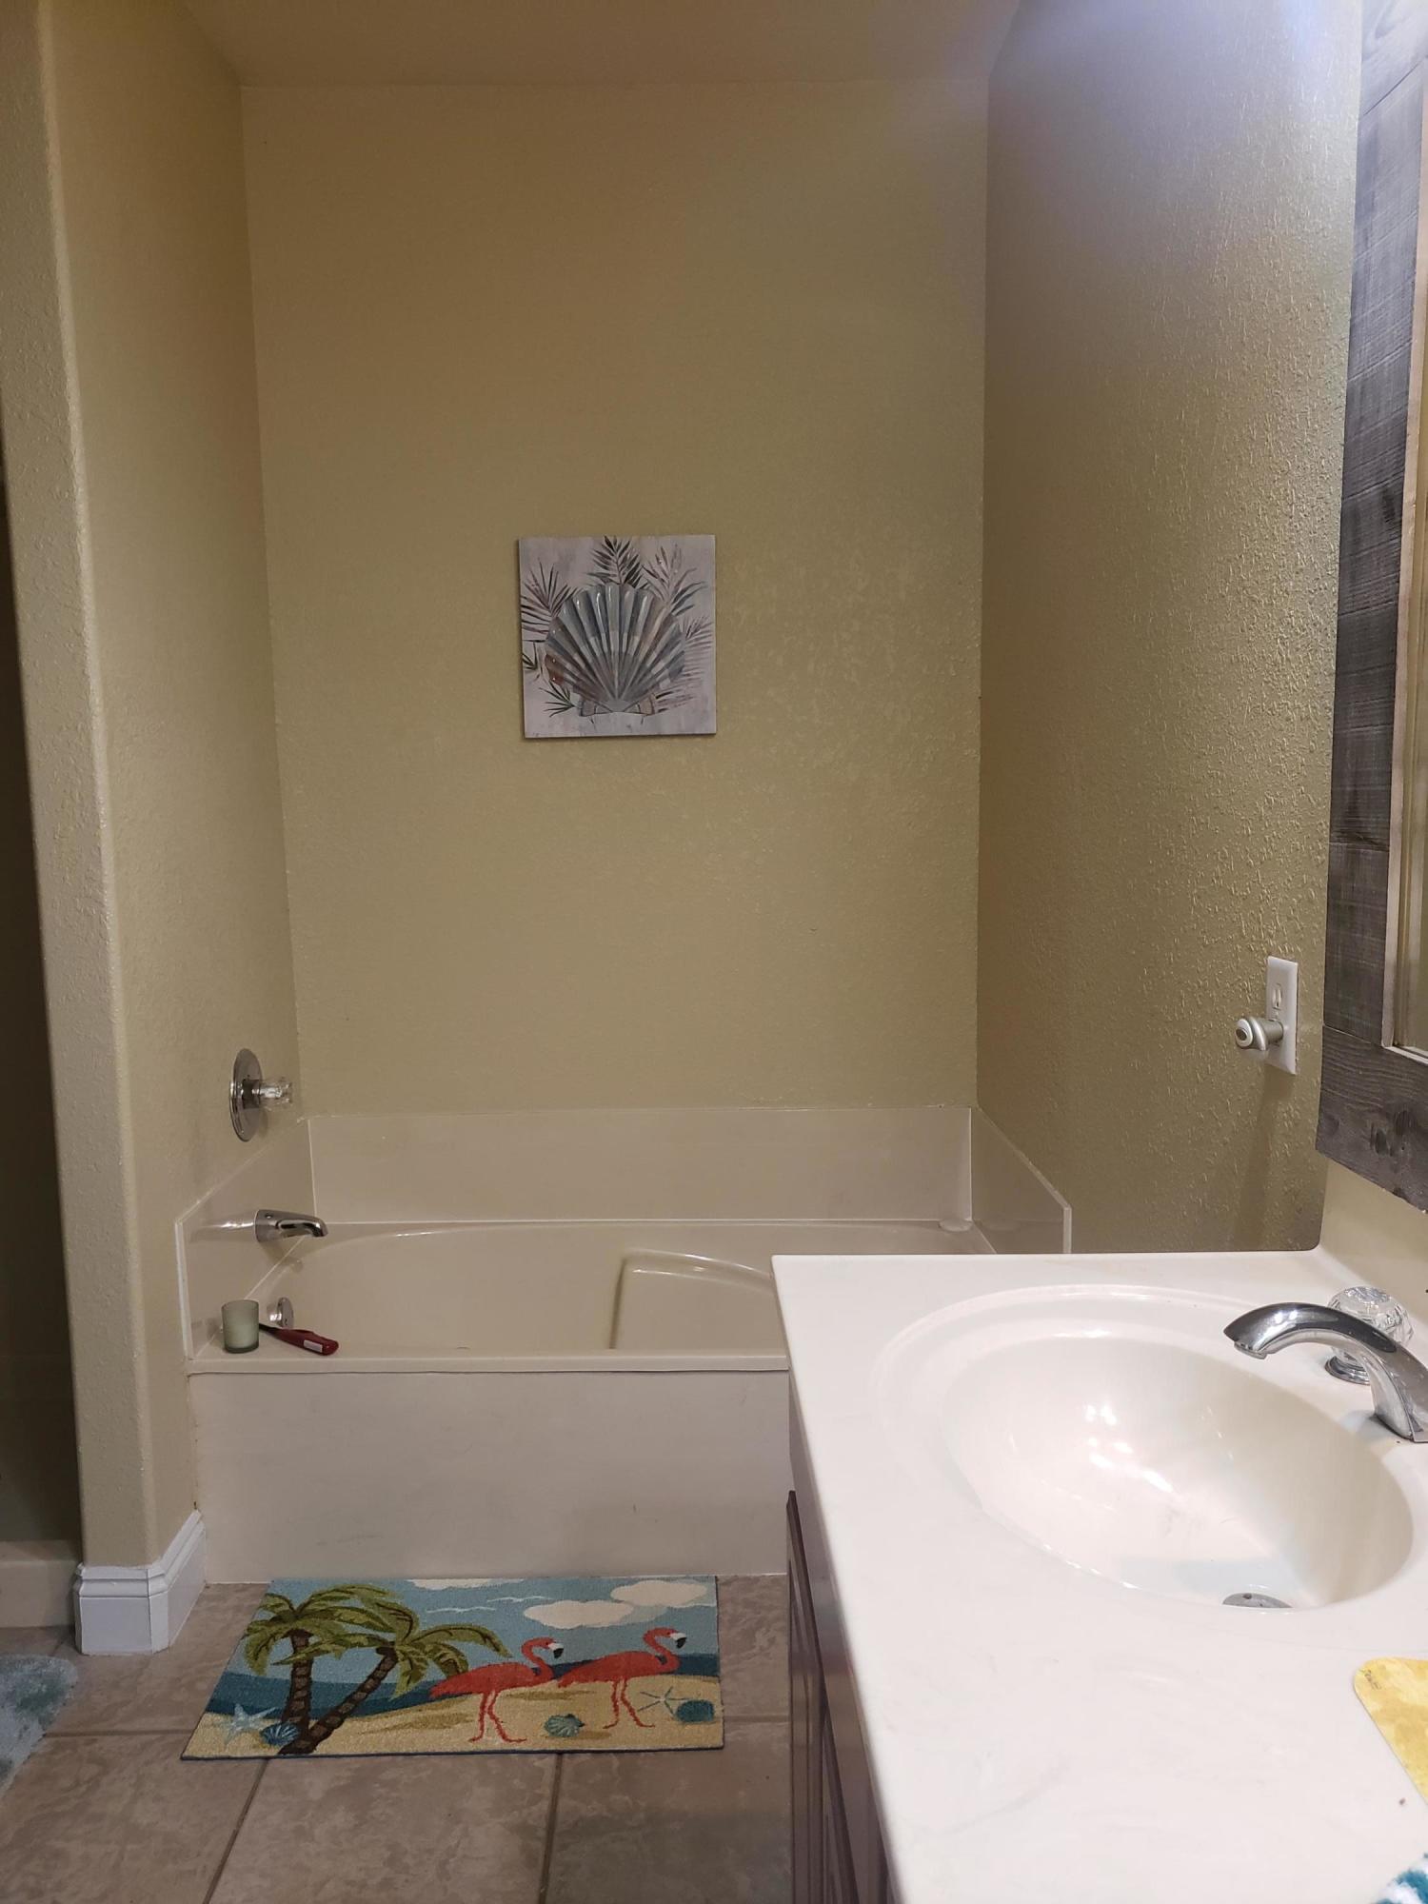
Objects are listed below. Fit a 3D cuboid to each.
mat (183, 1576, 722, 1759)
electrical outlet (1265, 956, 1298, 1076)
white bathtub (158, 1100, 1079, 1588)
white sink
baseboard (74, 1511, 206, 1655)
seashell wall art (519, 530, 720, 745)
[{"bbox_3d":[-0.379,1.111,2.263,0.777,0.011,0.460,-1,6,-1],"label":"mat"},{"bbox_3d":[0.595,0.066,1.507,0.009,0.115,0.075,-1,6,-1],"label":"electrical outlet"},{"bbox_3d":[-0.148,0.723,2.792,1.481,0.660,0.779,-1,6,-1],"label":"white bathtub"},{"bbox_3d":[0.302,0.406,1.051,0.335,0.141,0.535,-1,6,-1],"label":"white sink"},{"bbox_3d":[-0.950,1.040,2.371,0.151,0.142,0.214,-1,6,-1],"label":"baseboard"},{"bbox_3d":[-0.199,-0.663,3.017,0.406,0.411,0.026,-1,6,-1],"label":"seashell wall art"}]

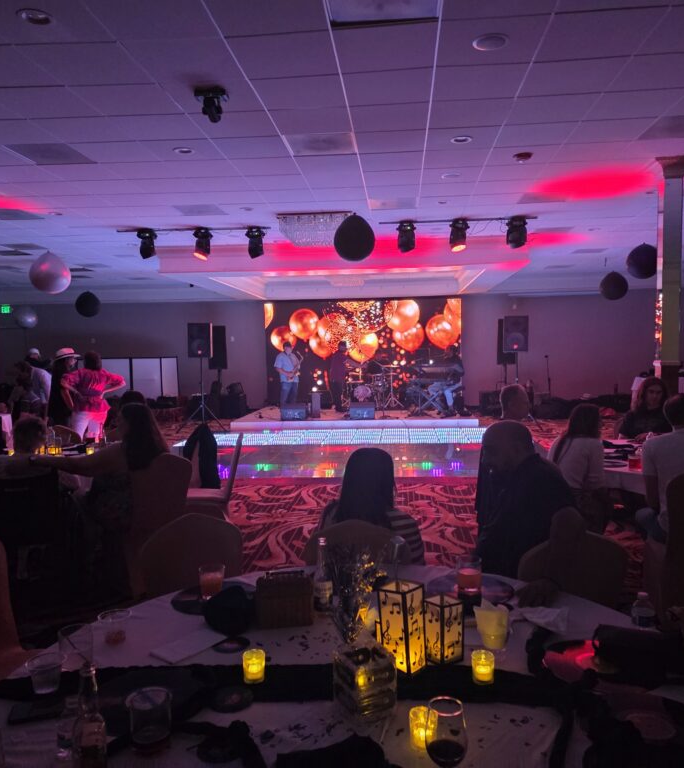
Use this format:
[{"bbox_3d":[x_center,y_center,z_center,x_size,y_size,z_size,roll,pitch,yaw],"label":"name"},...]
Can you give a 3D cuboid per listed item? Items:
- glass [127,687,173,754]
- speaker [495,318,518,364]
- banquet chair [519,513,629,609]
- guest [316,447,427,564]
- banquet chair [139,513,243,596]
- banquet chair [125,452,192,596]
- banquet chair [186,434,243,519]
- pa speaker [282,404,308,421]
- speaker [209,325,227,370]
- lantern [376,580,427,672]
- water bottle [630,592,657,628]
[{"bbox_3d":[-0.406,0.716,1.444,0.094,0.100,0.094,-1,3,5],"label":"glass"},{"bbox_3d":[3.599,-0.910,14.814,0.420,0.980,0.420,-1,3,11],"label":"speaker"},{"bbox_3d":[0.763,0.983,2.695,0.470,0.920,0.550,-2,3,-20],"label":"banquet chair"},{"bbox_3d":[0.151,0.841,3.178,0.480,1.170,0.780,-1,3,8],"label":"guest"},{"bbox_3d":[-0.495,1.003,2.637,0.460,0.920,0.550,-2,3,-30],"label":"banquet chair"},{"bbox_3d":[-1.351,0.915,4.688,0.460,0.930,0.580,-3,3,-36],"label":"banquet chair"},{"bbox_3d":[-1.089,0.871,5.490,0.570,0.930,0.450,-1,3,-2],"label":"banquet chair"},{"bbox_3d":[-0.960,0.550,13.735,0.540,0.320,0.420,-1,3,5],"label":"pa speaker"},{"bbox_3d":[-3.013,-0.878,16.600,0.420,1.030,0.420,-1,3,5],"label":"speaker"},{"bbox_3d":[0.162,0.642,1.794,0.088,0.209,0.088,-3,0,40],"label":"lantern"},{"bbox_3d":[0.835,0.649,1.881,0.063,0.140,0.063,-1,3,5],"label":"water bottle"}]

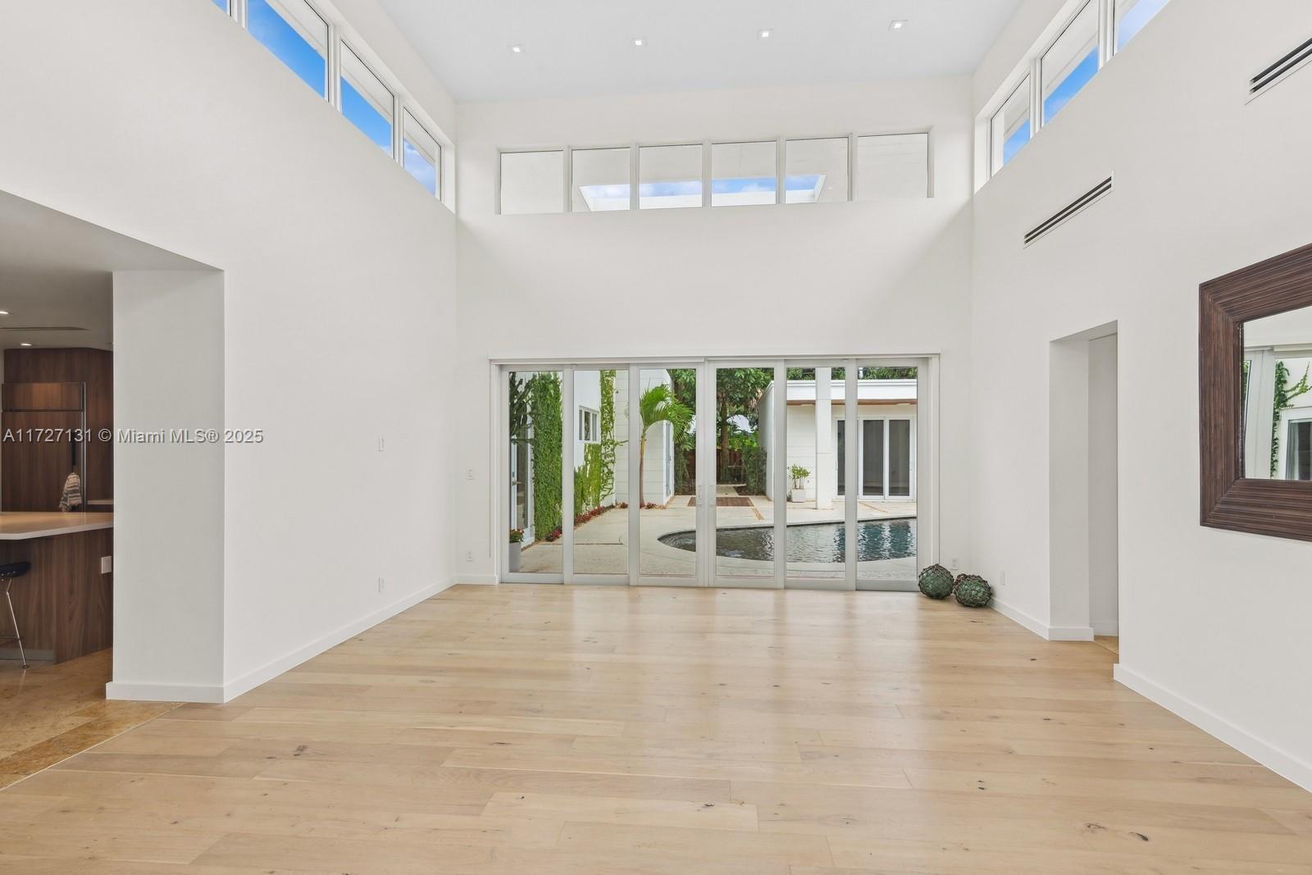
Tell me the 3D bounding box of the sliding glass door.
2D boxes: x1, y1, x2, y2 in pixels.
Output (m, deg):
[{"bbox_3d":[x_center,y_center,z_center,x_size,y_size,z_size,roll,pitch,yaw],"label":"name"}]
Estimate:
[{"bbox_3d":[0.552,0.387,6.603,4.488,2.400,0.140,0,-1,5],"label":"sliding glass door"}]

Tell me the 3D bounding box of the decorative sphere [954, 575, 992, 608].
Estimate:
[{"bbox_3d":[2.894,1.401,5.642,0.325,0.305,0.325,0,-1,5],"label":"decorative sphere"}]

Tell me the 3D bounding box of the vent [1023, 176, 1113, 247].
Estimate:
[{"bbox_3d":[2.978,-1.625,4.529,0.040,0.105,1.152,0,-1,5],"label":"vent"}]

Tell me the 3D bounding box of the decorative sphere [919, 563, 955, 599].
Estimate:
[{"bbox_3d":[2.721,1.396,6.002,0.335,0.345,0.335,0,-1,5],"label":"decorative sphere"}]

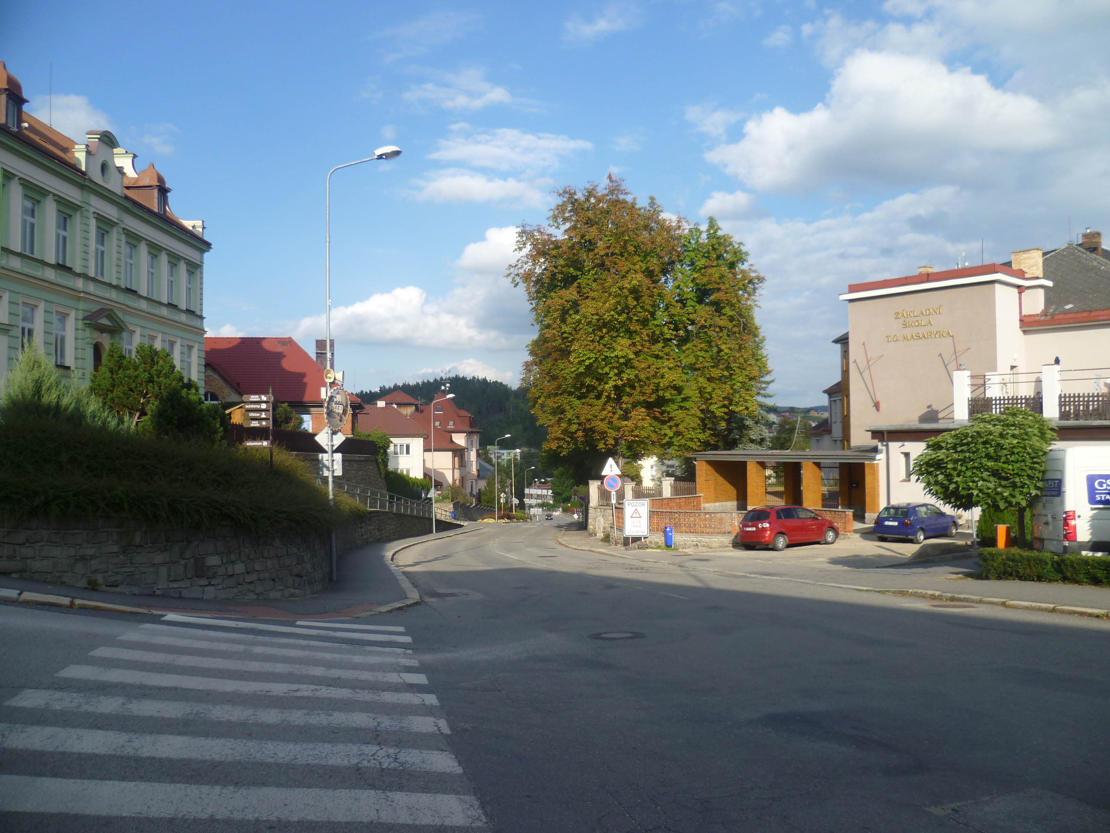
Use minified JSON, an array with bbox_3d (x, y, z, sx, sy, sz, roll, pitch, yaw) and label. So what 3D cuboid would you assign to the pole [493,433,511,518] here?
[{"bbox_3d":[-5.530,6.680,97.000,1.700,9.400,0.400,-1,-1,3],"label":"pole"}]

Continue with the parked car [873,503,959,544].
[{"bbox_3d":[14.250,4.110,35.250,4.020,1.430,1.690,-1,-1,-39],"label":"parked car"}]

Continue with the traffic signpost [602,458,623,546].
[{"bbox_3d":[2.490,3.597,38.000,0.870,3.730,0.150,-3,-1,6],"label":"traffic signpost"}]

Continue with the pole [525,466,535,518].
[{"bbox_3d":[-4.270,13.460,158.000,1.700,9.400,0.400,-1,-1,3],"label":"pole"}]

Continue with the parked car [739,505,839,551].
[{"bbox_3d":[9.190,4.270,35.000,4.200,1.580,1.770,-1,-3,-30],"label":"parked car"}]

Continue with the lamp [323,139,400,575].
[{"bbox_3d":[-4.100,-1.158,19.500,1.680,9.430,0.450,-1,-1,3],"label":"lamp"}]

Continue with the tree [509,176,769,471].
[{"bbox_3d":[4.290,-4.050,46.000,13.000,16.600,11.200,-1,-1,0],"label":"tree"}]

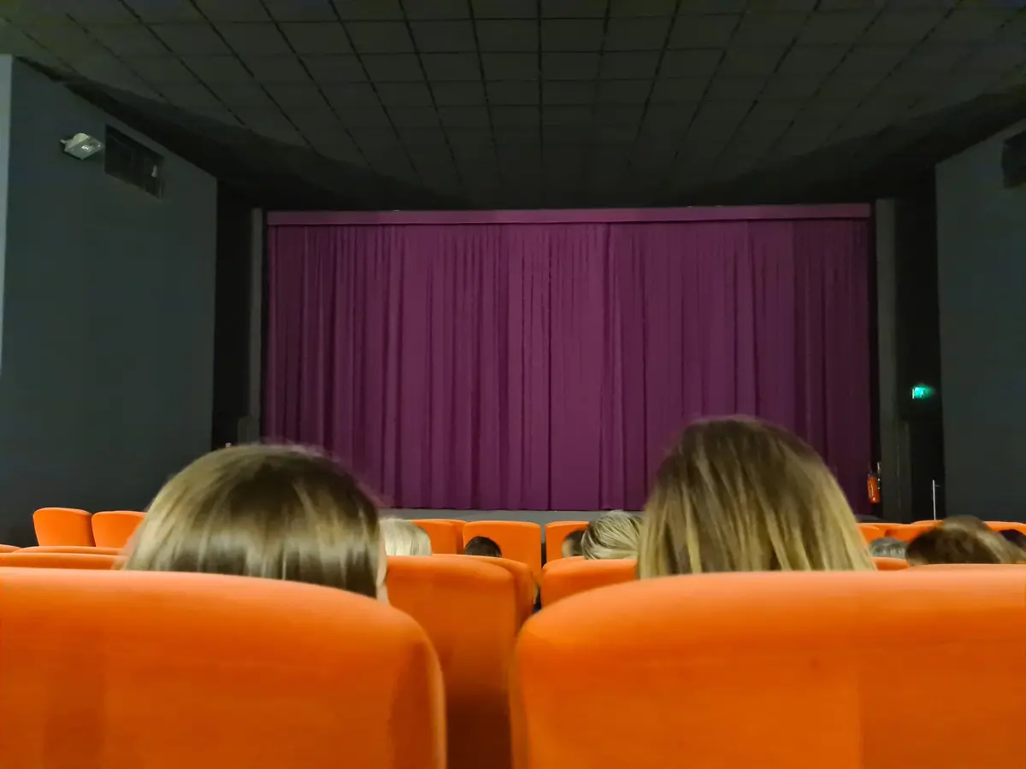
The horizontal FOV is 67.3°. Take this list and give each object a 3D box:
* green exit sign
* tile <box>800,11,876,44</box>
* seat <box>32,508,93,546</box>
[{"bbox_3d":[6.178,0.109,11.600,0.330,0.180,0.060,-1,-4,16],"label":"green exit sign"},{"bbox_3d":[3.000,-3.322,7.221,0.610,0.025,0.610,0,-4,2],"label":"tile"},{"bbox_3d":[-3.417,1.451,6.245,0.550,0.950,0.620,-1,-4,18],"label":"seat"}]

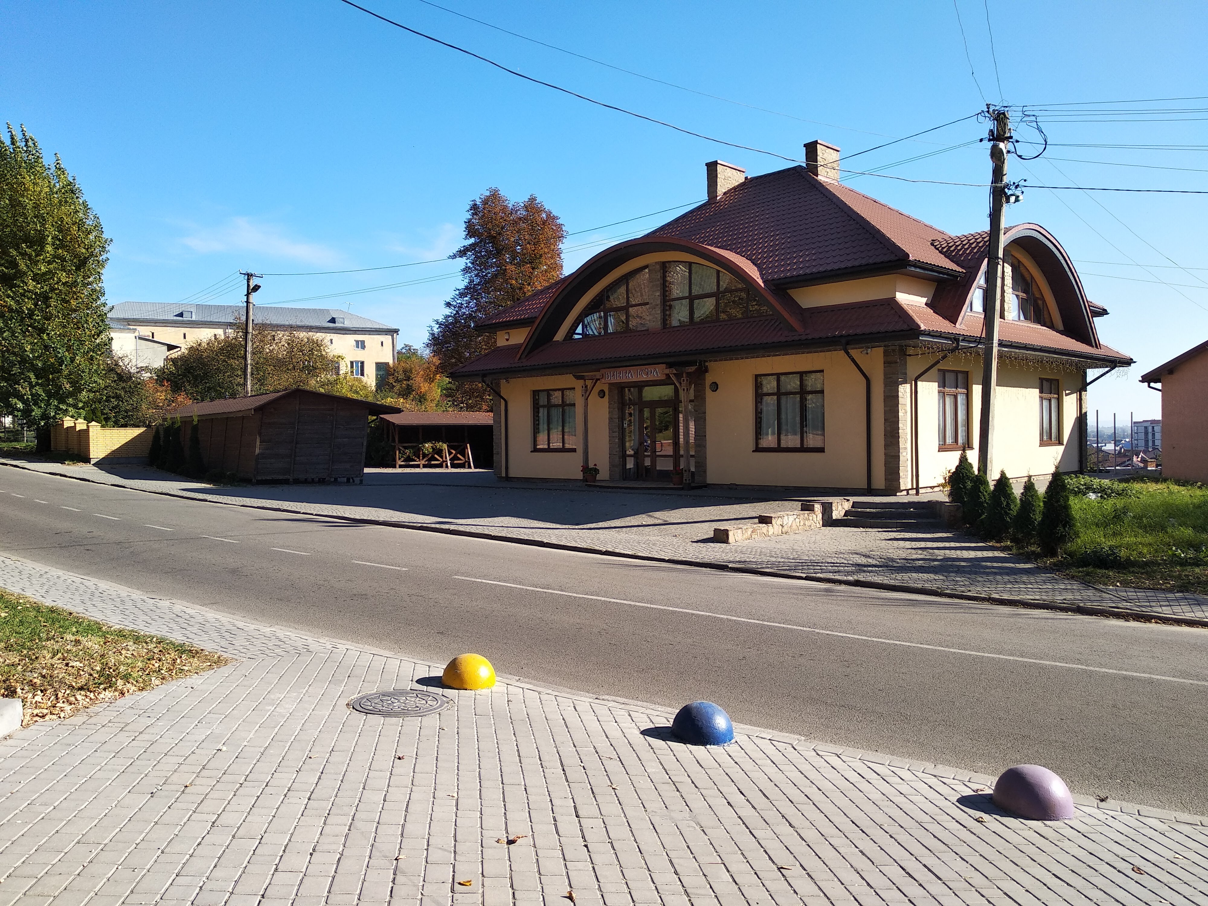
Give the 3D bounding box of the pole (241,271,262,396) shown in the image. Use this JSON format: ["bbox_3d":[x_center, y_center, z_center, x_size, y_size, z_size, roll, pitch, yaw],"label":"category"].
[{"bbox_3d":[-14.700,-3.619,37.500,0.600,7.800,1.150,0,2,44],"label":"pole"}]

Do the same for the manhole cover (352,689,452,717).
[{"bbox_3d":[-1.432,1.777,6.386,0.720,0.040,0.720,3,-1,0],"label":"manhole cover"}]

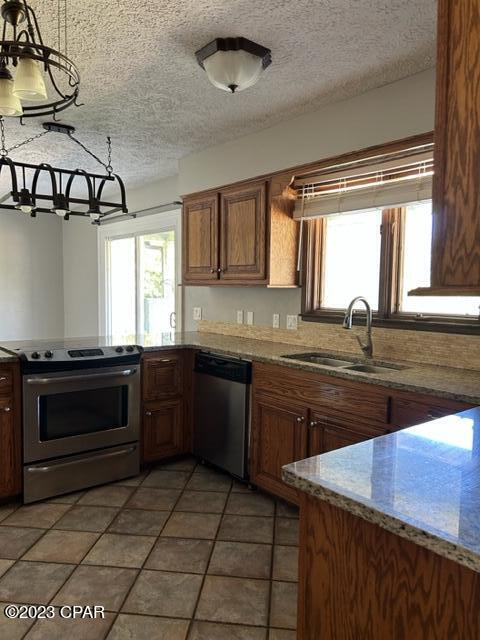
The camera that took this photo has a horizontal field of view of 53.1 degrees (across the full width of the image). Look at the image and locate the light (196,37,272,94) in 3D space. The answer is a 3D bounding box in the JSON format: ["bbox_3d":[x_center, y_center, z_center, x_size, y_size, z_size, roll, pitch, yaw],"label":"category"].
[{"bbox_3d":[-0.031,-1.190,2.343,0.350,0.156,0.350,-2,5,-40],"label":"light"}]

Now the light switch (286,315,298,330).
[{"bbox_3d":[0.390,0.022,3.622,0.014,0.114,0.116,-2,5,-40],"label":"light switch"}]

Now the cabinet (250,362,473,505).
[{"bbox_3d":[0.776,0.715,2.681,0.622,0.856,1.488,-2,5,-40],"label":"cabinet"}]

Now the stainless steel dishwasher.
[{"bbox_3d":[0.093,0.651,3.479,0.605,0.816,0.604,-2,5,-40],"label":"stainless steel dishwasher"}]

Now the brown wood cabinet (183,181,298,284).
[{"bbox_3d":[-0.030,-0.652,3.857,0.323,0.762,1.120,-2,5,-40],"label":"brown wood cabinet"}]

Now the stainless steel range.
[{"bbox_3d":[-1.177,0.632,3.308,0.765,0.925,0.680,-2,5,-40],"label":"stainless steel range"}]

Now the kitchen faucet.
[{"bbox_3d":[0.717,0.049,2.905,0.305,0.385,0.080,-2,5,-40],"label":"kitchen faucet"}]

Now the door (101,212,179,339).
[{"bbox_3d":[-1.218,-0.102,5.578,0.110,2.100,1.980,-2,5,-40],"label":"door"}]

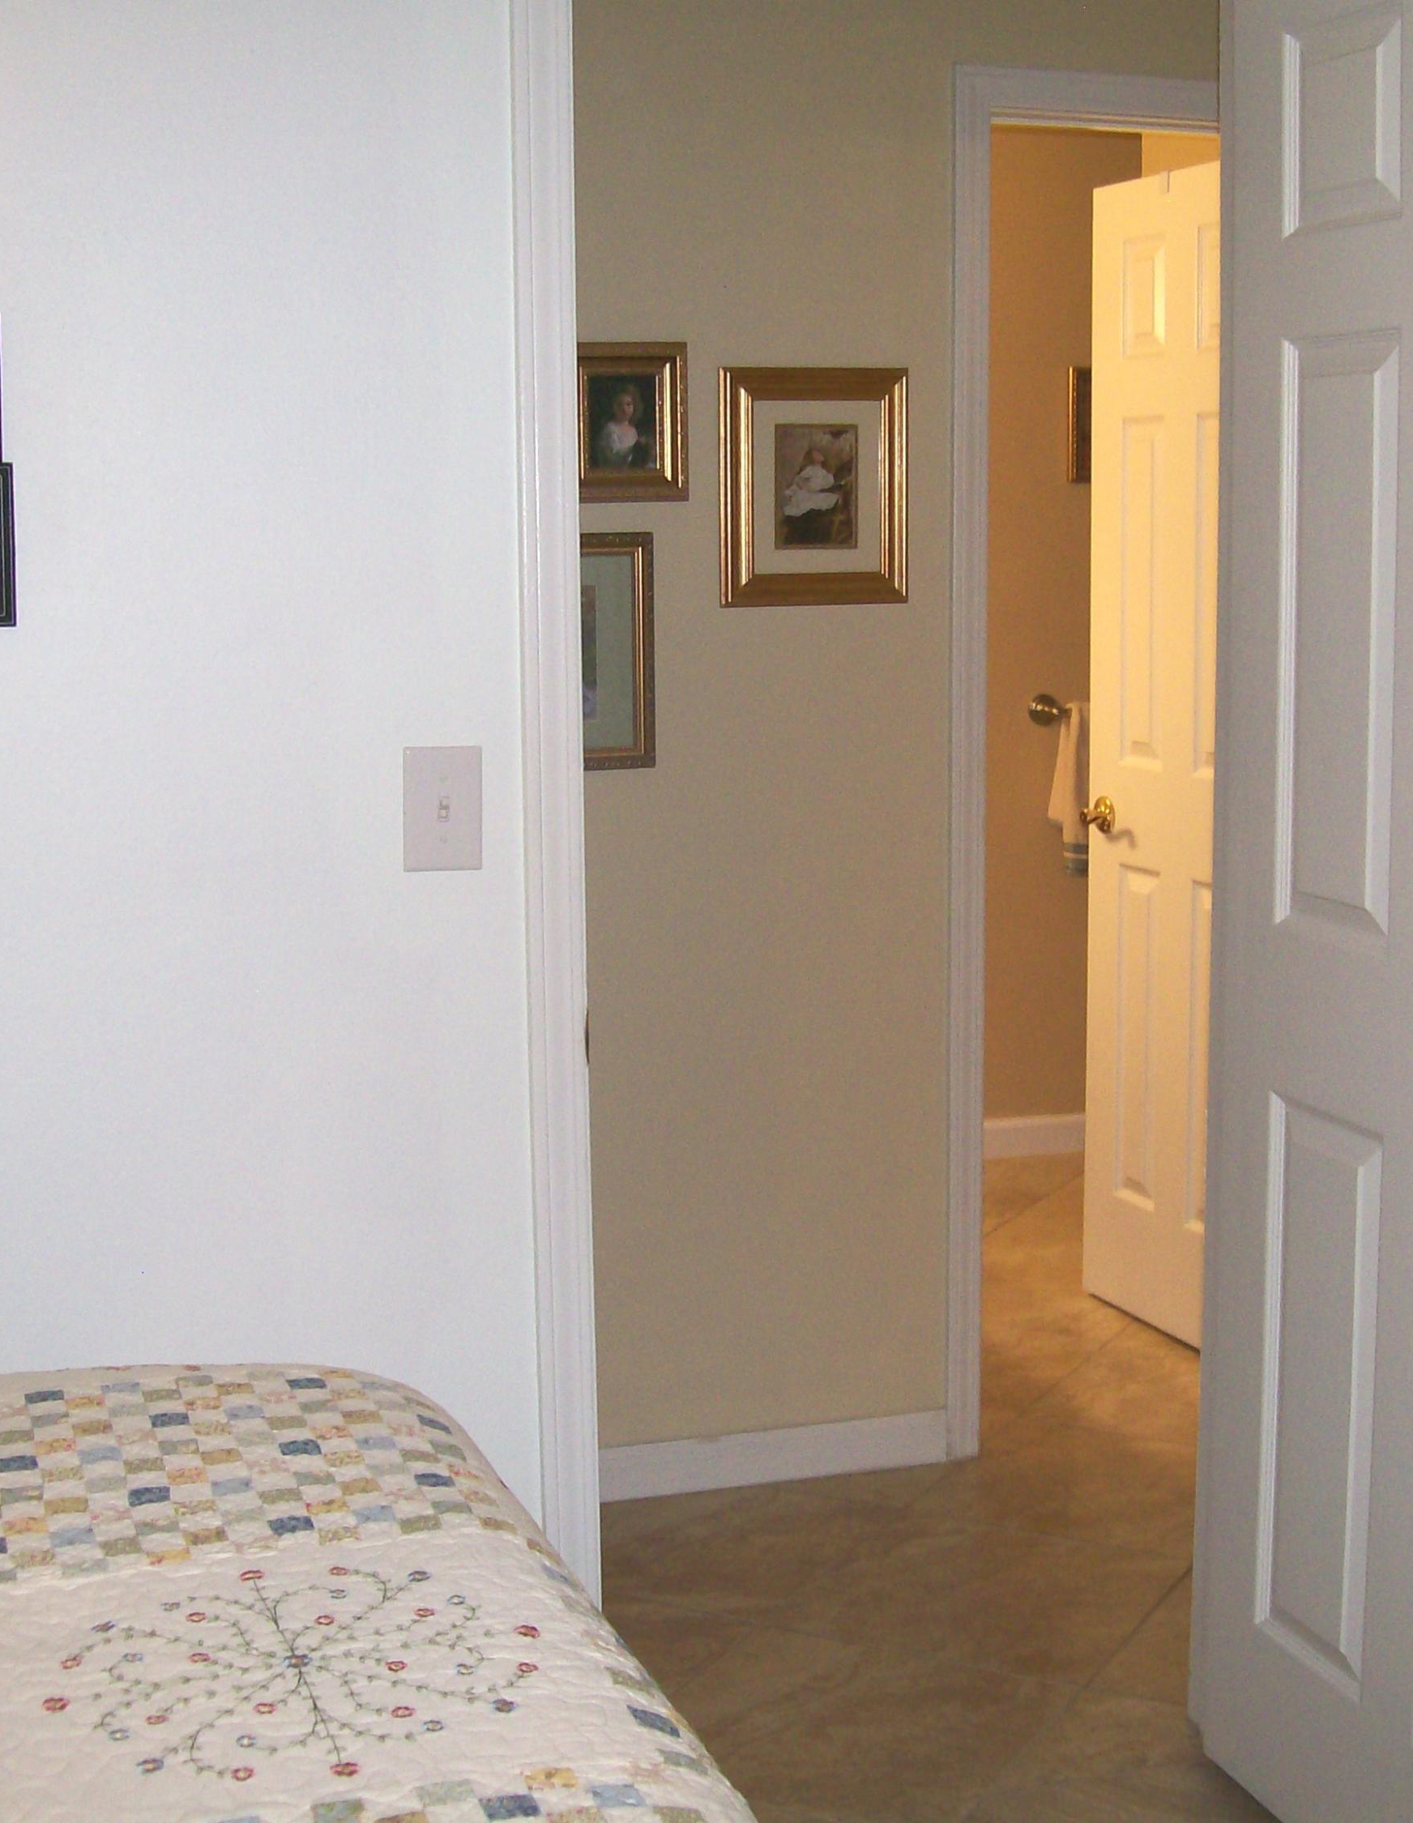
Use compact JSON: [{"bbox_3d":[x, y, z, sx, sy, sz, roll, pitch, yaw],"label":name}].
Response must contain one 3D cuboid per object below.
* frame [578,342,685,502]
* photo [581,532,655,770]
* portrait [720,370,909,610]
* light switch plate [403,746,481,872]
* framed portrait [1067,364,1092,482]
[{"bbox_3d":[-0.117,-0.688,3.561,0.193,0.222,0.026,-3,9,-16],"label":"frame"},{"bbox_3d":[-0.203,-0.365,3.586,0.270,0.335,0.022,-3,9,-16],"label":"photo"},{"bbox_3d":[0.155,-0.612,3.654,0.283,0.338,0.026,-3,9,-16],"label":"portrait"},{"bbox_3d":[-0.259,-0.101,2.492,0.077,0.122,0.012,-3,9,-16],"label":"light switch plate"},{"bbox_3d":[0.902,-1.085,5.651,0.205,0.256,0.022,-3,9,-16],"label":"framed portrait"}]

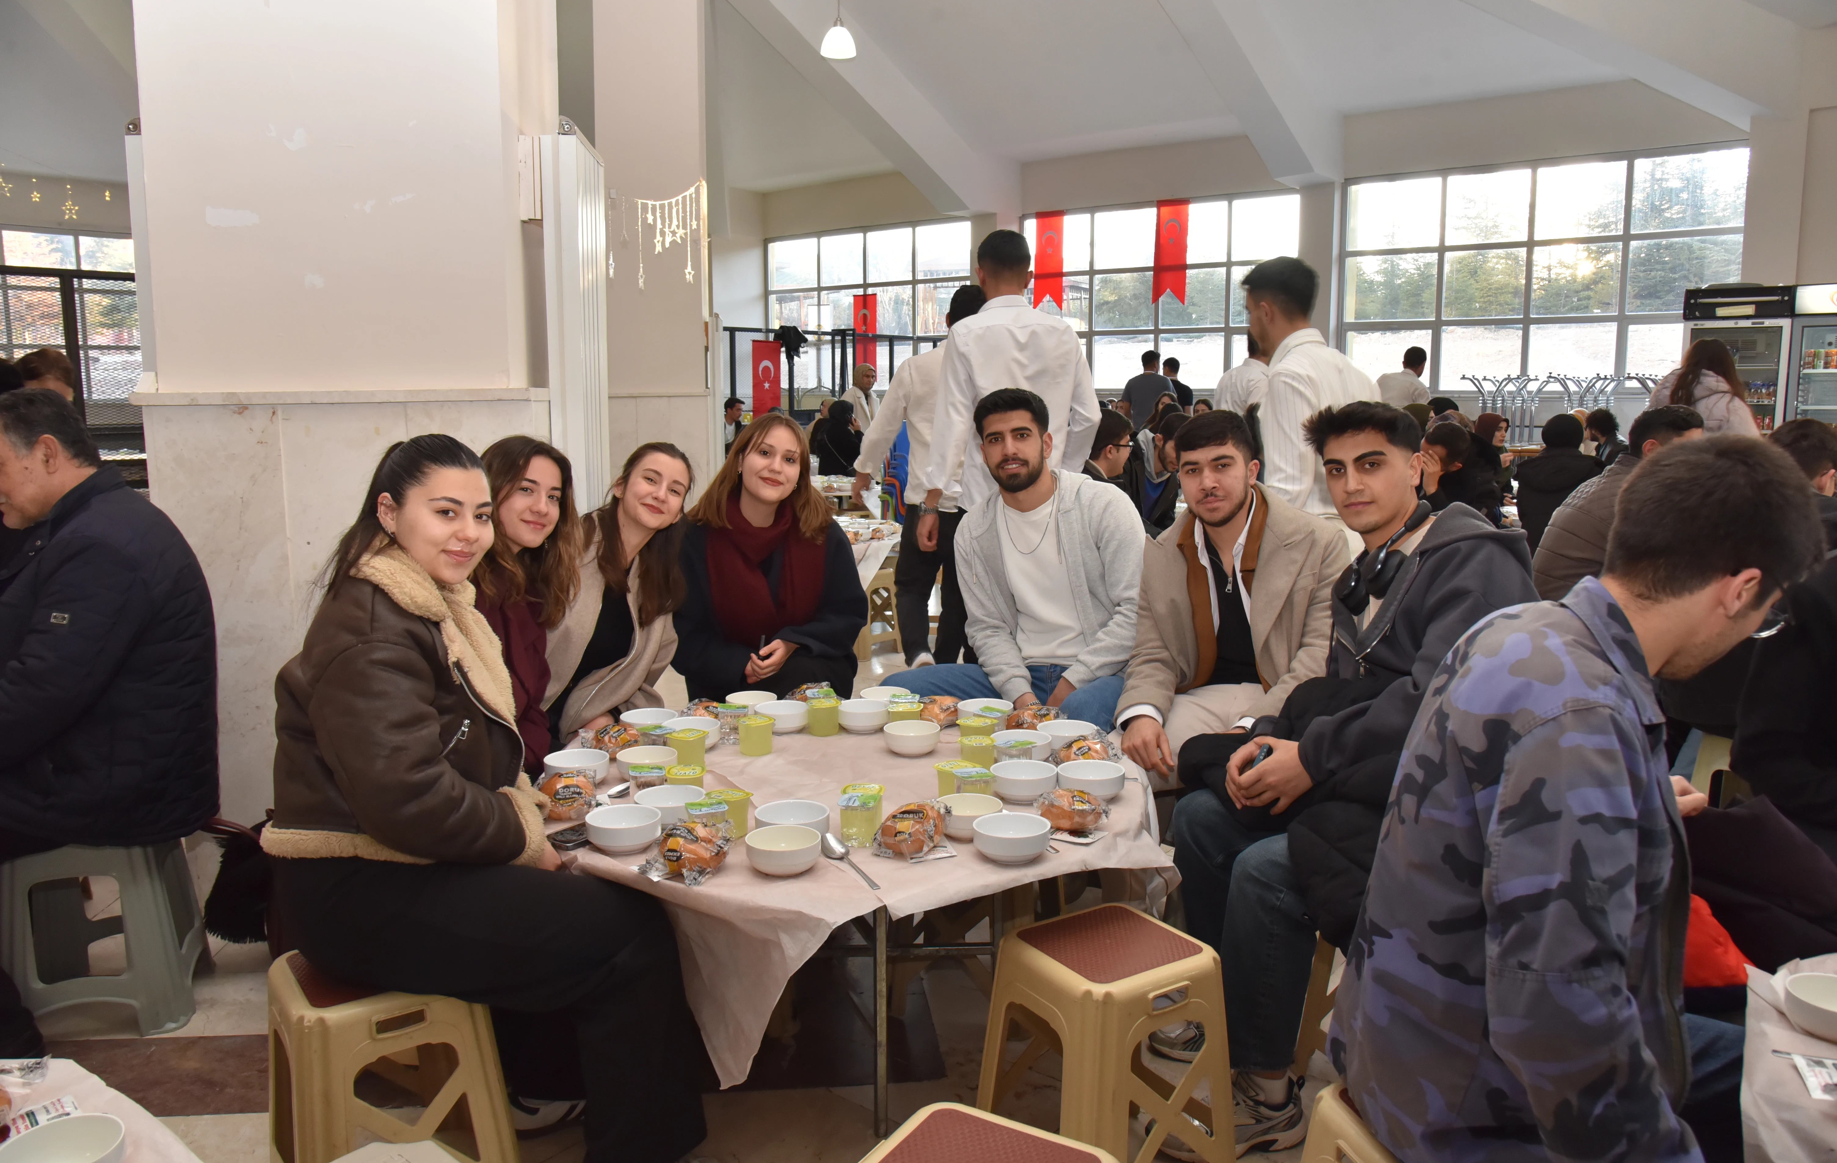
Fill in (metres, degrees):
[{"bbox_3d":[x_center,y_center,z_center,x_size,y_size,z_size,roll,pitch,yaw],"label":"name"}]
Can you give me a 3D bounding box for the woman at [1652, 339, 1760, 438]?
[{"bbox_3d":[3.603,-0.288,5.717,0.500,1.666,0.360,5,9,29],"label":"woman"}]

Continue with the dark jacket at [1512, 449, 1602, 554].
[{"bbox_3d":[2.923,-0.253,5.669,0.480,0.720,0.360,4,9,22],"label":"dark jacket"}]

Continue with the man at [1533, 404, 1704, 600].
[{"bbox_3d":[2.290,0.121,3.756,0.780,1.300,0.550,4,9,28],"label":"man"}]

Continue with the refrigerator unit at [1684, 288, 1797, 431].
[{"bbox_3d":[5.289,-0.842,7.955,0.620,2.020,0.650,6,10,35],"label":"refrigerator unit"}]

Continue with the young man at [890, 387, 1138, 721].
[{"bbox_3d":[0.240,0.181,3.159,0.660,1.350,0.780,2,9,13],"label":"young man"}]

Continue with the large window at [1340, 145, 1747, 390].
[{"bbox_3d":[4.774,-2.395,9.593,2.780,1.770,0.120,6,10,35],"label":"large window"}]

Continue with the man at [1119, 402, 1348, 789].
[{"bbox_3d":[0.680,0.253,2.775,0.600,1.320,0.800,6,10,34],"label":"man"}]

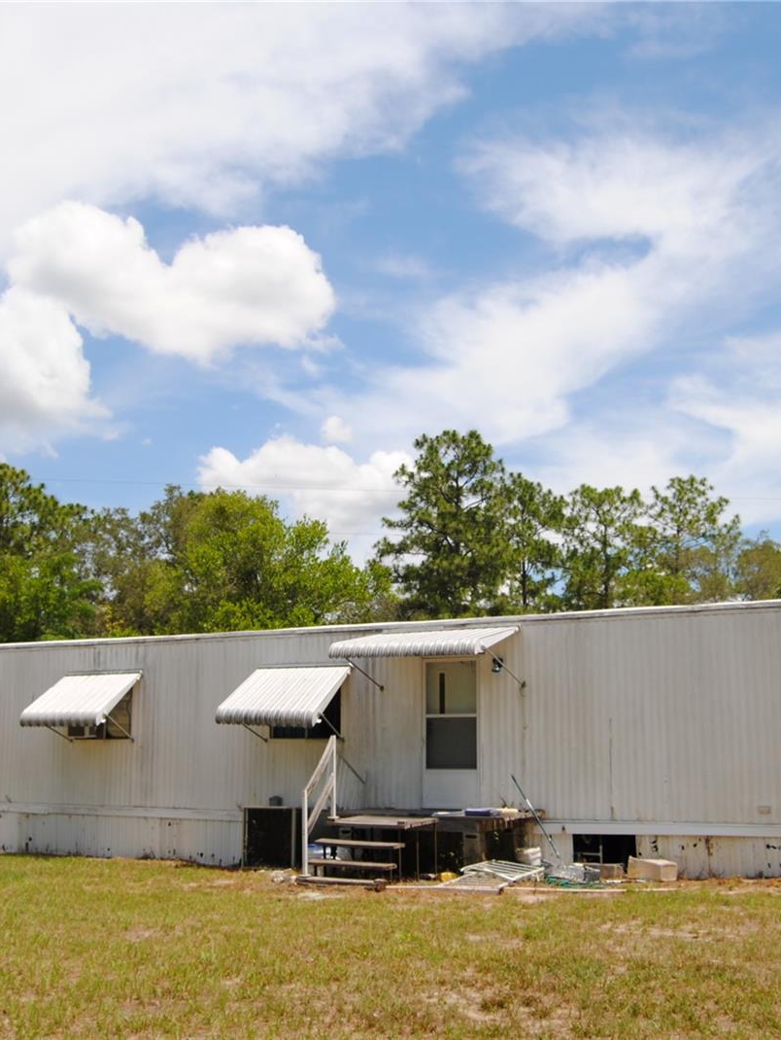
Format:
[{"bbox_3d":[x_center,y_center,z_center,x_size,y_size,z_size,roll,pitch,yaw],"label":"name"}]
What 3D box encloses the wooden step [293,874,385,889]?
[{"bbox_3d":[-0.562,4.130,13.294,1.010,0.110,0.250,-6,-12,28],"label":"wooden step"}]

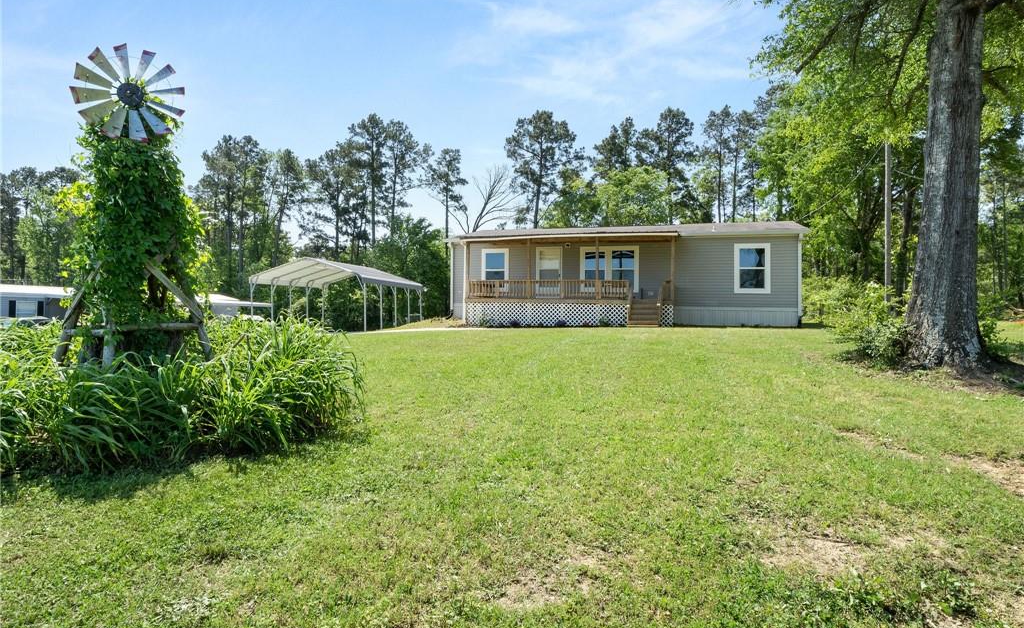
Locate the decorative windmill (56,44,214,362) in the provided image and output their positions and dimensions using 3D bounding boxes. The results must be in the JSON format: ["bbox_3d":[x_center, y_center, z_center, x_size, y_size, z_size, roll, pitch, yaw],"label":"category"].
[{"bbox_3d":[-4.209,-0.885,5.934,1.450,4.176,1.400,0,2,-28],"label":"decorative windmill"}]

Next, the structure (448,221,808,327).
[{"bbox_3d":[4.653,-1.818,23.621,14.111,4.300,9.300,1,1,19],"label":"structure"}]

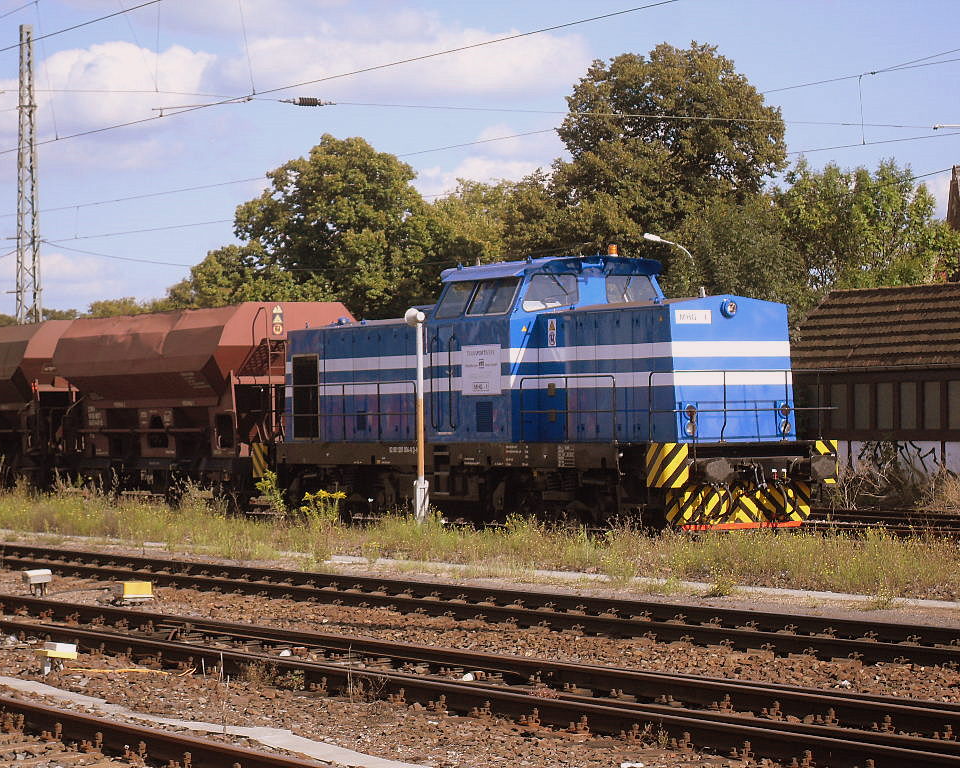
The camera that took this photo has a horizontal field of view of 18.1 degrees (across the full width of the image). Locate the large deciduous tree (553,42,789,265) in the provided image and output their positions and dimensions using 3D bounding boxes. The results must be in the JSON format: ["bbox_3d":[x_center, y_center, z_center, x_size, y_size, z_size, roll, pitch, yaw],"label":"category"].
[{"bbox_3d":[7.241,-4.983,114.903,9.071,16.068,9.000,-1,-1,0],"label":"large deciduous tree"}]

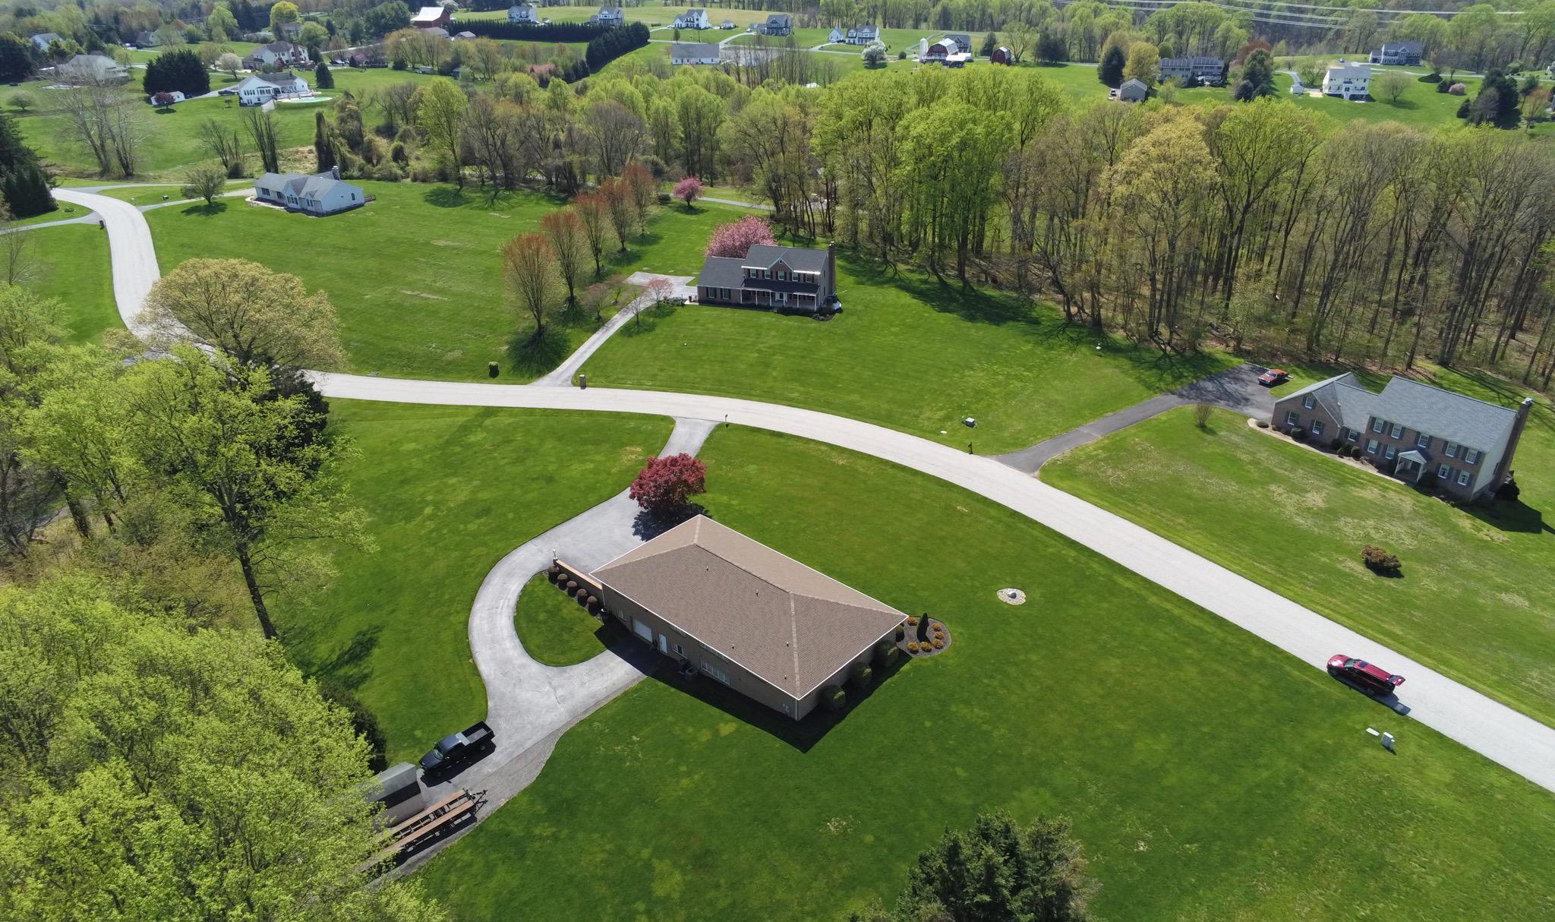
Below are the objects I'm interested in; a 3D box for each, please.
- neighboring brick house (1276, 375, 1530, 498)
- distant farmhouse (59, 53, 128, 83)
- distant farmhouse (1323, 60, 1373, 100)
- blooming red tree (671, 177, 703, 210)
[{"bbox_3d":[72.340,-5.870,120.810,11.300,11.100,25.100,-19,32,-31],"label":"neighboring brick house"},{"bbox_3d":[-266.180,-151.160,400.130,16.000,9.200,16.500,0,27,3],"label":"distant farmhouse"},{"bbox_3d":[187.230,-123.920,338.520,12.500,10.600,9.400,7,28,15],"label":"distant farmhouse"},{"bbox_3d":[-19.474,-58.596,224.400,6.600,6.800,6.600,-1,27,0],"label":"blooming red tree"}]

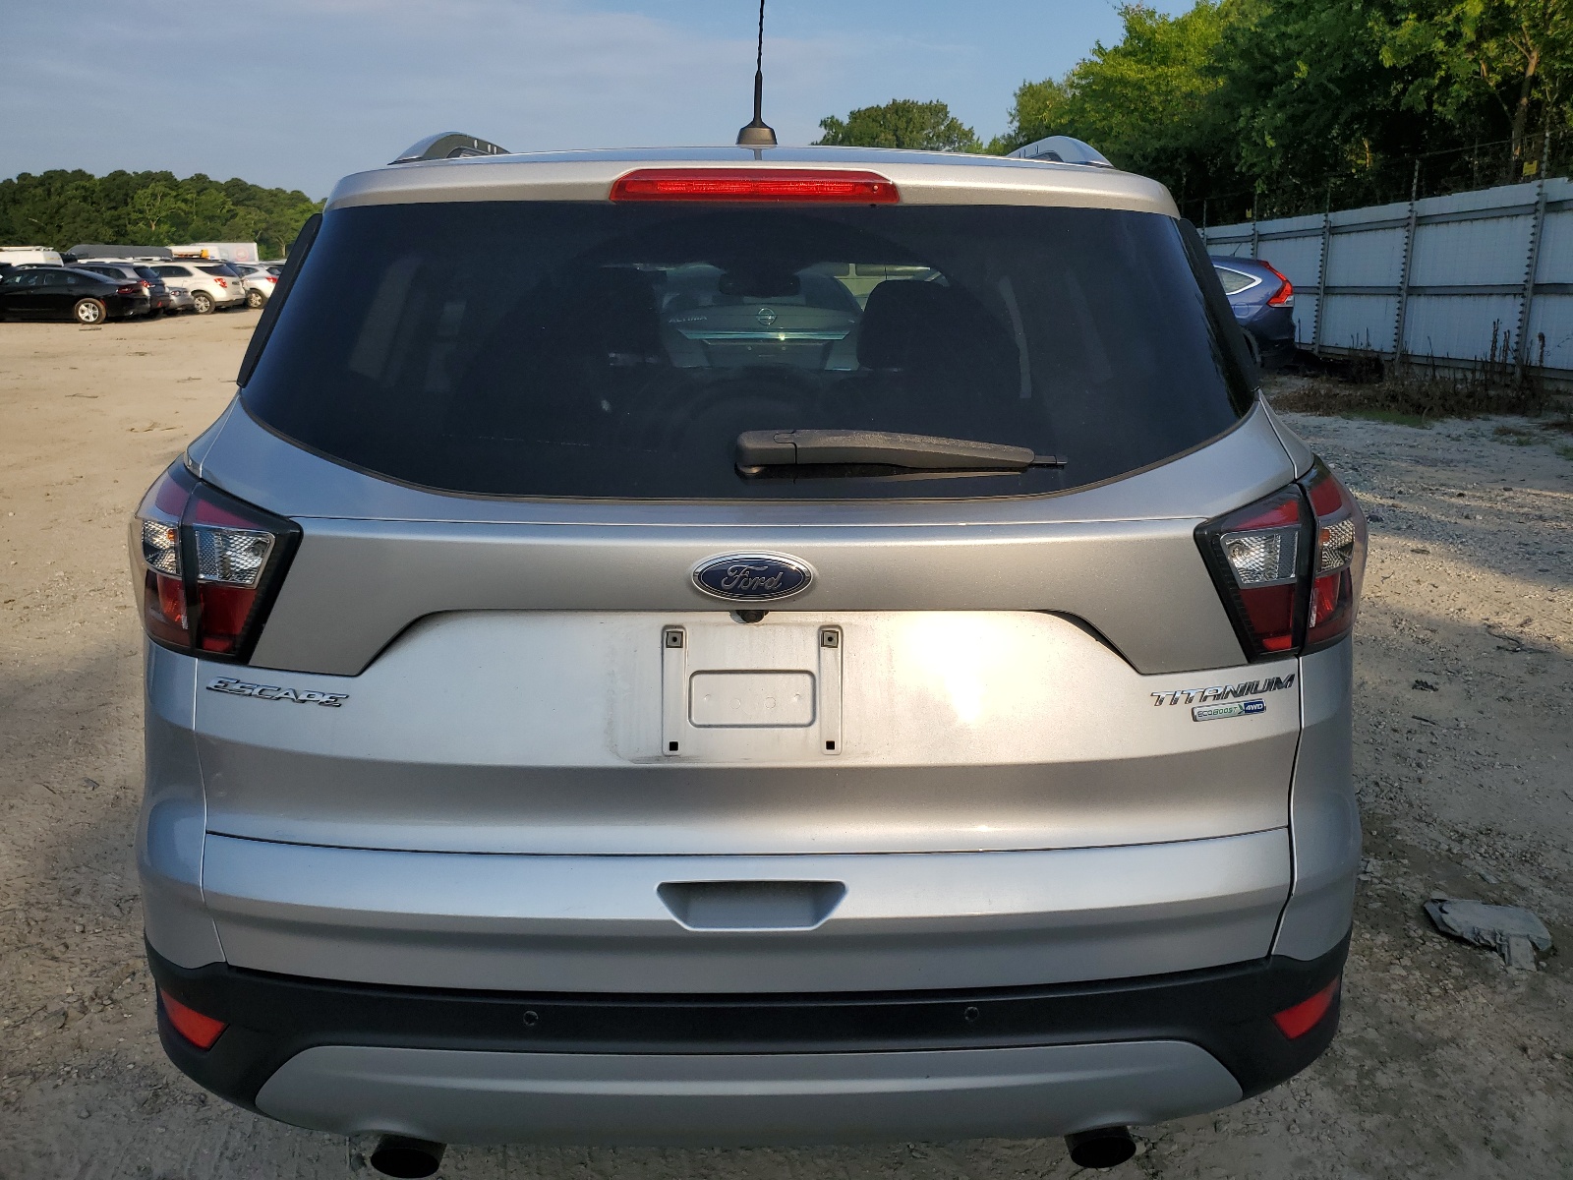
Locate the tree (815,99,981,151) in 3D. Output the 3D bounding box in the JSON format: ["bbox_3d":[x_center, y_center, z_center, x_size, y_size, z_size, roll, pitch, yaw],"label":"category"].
[{"bbox_3d":[7.400,-25.028,76.132,11.000,12.400,10.500,0,15,0],"label":"tree"}]

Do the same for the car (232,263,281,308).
[{"bbox_3d":[-21.400,-11.745,45.510,4.600,1.660,1.830,0,15,0],"label":"car"}]

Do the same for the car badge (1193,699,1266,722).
[{"bbox_3d":[0.532,0.144,1.418,0.103,0.018,0.005,-5,4,-18],"label":"car badge"}]

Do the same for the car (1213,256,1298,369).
[{"bbox_3d":[5.750,-4.494,19.085,4.530,1.660,1.820,2,15,6],"label":"car"}]

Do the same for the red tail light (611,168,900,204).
[{"bbox_3d":[-0.040,-0.515,1.510,0.368,0.043,0.060,0,15,0],"label":"red tail light"}]

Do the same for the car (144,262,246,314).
[{"bbox_3d":[-21.200,-10.435,40.788,4.770,1.720,1.840,0,15,0],"label":"car"}]

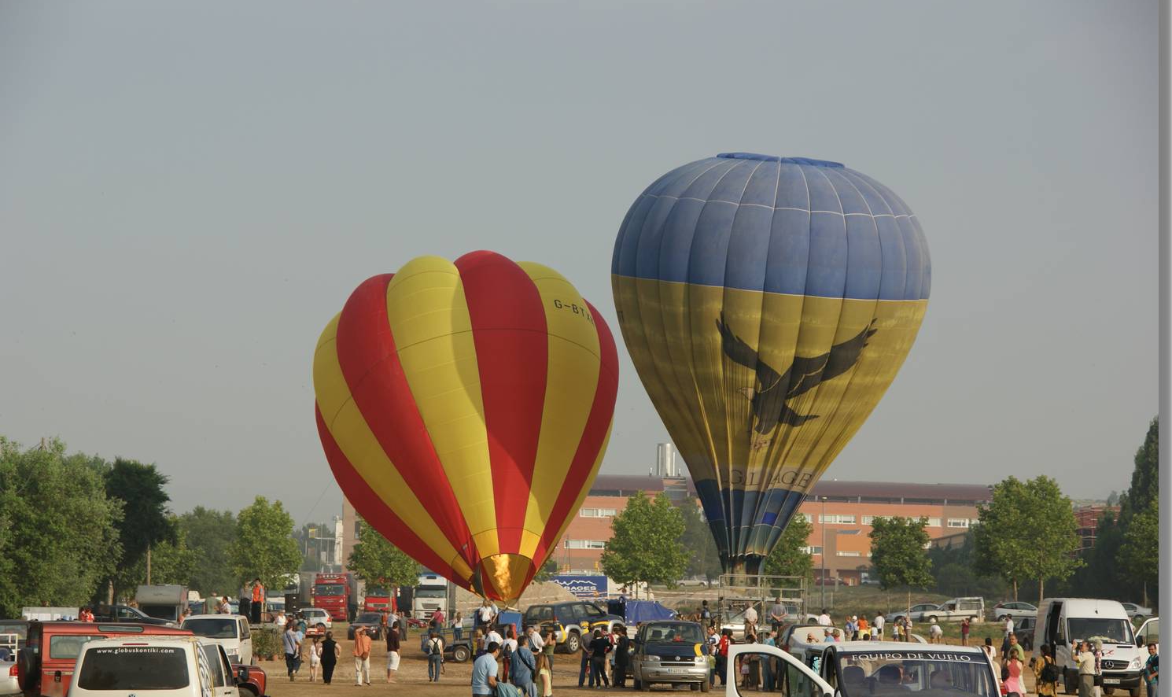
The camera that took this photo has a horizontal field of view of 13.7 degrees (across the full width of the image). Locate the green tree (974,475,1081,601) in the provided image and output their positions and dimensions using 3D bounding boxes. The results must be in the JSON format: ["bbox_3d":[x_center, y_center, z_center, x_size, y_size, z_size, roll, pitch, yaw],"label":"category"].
[{"bbox_3d":[33.851,15.015,375.000,8.200,10.700,7.500,0,-3,0],"label":"green tree"}]

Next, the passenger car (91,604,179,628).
[{"bbox_3d":[-19.829,11.974,215.000,4.500,1.470,1.780,-1,-3,10],"label":"passenger car"}]

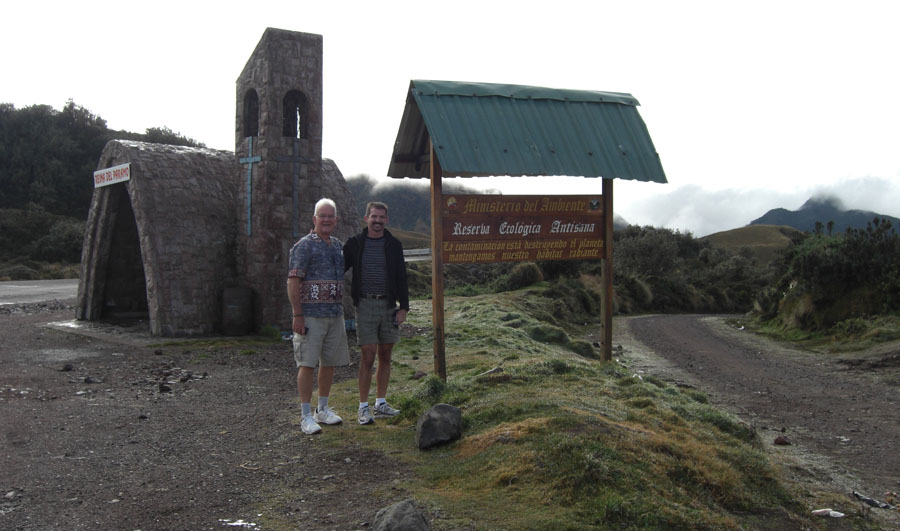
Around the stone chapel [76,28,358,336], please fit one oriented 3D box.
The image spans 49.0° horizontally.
[{"bbox_3d":[-4.580,-1.530,20.500,4.600,5.500,5.800,1,0,-35],"label":"stone chapel"}]

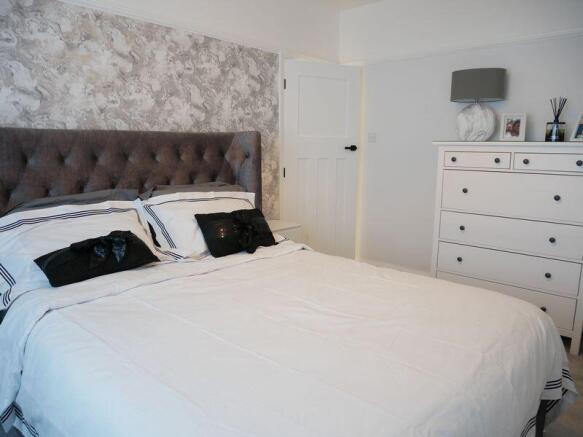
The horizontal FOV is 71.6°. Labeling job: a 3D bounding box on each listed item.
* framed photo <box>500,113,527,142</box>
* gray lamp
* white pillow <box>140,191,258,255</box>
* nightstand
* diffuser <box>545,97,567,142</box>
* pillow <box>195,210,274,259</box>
[{"bbox_3d":[1.555,-0.635,2.827,0.158,0.208,0.040,9,5,40],"label":"framed photo"},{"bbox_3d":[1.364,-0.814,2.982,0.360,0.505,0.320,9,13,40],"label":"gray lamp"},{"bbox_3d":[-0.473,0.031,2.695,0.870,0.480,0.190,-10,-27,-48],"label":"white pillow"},{"bbox_3d":[-0.137,0.371,3.401,0.350,0.610,0.390,9,13,40],"label":"nightstand"},{"bbox_3d":[1.728,-0.640,2.632,0.115,0.290,0.110,9,13,40],"label":"diffuser"},{"bbox_3d":[-0.336,0.089,2.603,0.490,0.295,0.130,-10,-19,-48],"label":"pillow"}]

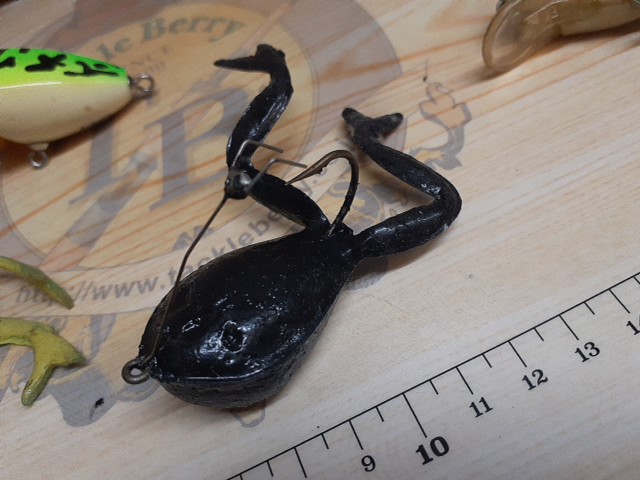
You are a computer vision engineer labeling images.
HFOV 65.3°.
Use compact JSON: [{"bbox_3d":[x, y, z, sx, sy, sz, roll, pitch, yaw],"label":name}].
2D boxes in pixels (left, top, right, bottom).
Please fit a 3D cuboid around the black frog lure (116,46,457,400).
[{"bbox_3d":[-0.016,-0.015,0.095,0.074,0.032,0.074,-35,59,-10],"label":"black frog lure"}]

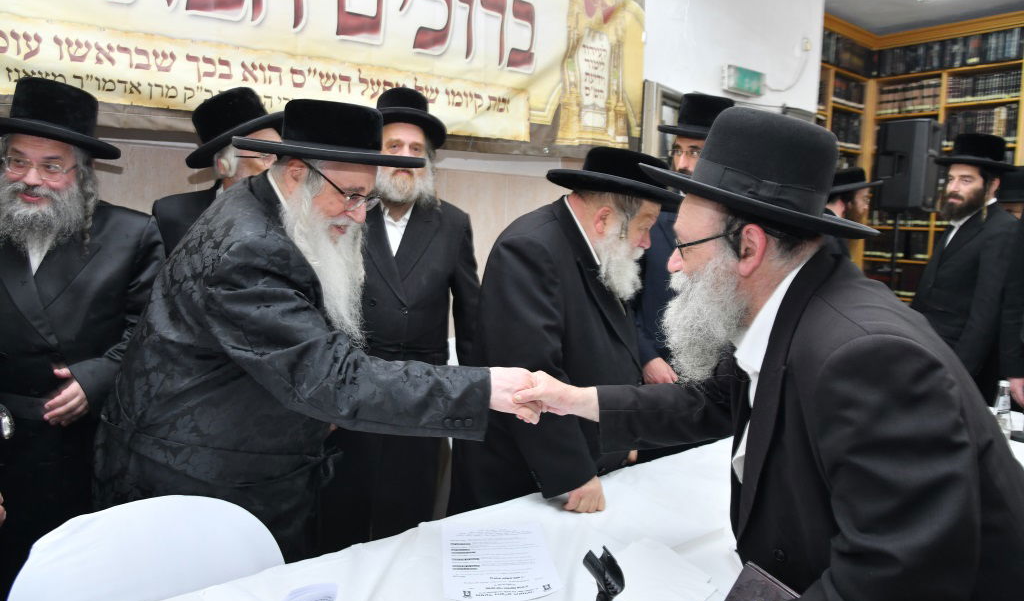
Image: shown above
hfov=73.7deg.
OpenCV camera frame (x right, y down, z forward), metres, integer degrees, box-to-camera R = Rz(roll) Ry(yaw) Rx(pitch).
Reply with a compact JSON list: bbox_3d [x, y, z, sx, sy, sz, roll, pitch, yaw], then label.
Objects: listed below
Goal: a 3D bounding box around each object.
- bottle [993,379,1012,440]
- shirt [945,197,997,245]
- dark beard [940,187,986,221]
[{"bbox_3d":[1.478,0.332,2.060,0.061,0.190,0.061,1,7,0],"label":"bottle"},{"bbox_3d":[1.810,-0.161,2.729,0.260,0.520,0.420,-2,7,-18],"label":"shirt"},{"bbox_3d":[1.667,-0.352,2.520,0.110,0.125,0.140,0,8,-14],"label":"dark beard"}]

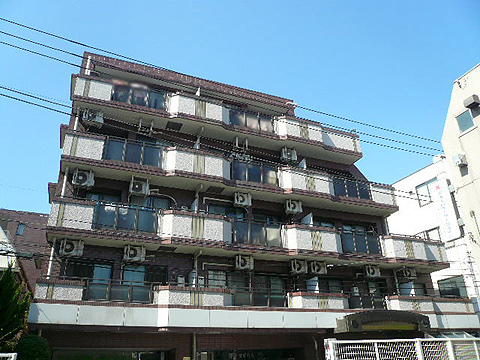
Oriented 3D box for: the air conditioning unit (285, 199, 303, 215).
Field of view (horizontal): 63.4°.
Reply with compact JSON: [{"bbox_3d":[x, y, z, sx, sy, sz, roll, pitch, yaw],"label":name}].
[{"bbox_3d":[2.518,1.257,18.210,0.790,0.570,0.300,9,-27,-20],"label":"air conditioning unit"}]

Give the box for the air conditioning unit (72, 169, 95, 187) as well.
[{"bbox_3d":[-6.044,-0.058,14.997,0.790,0.570,0.300,9,-27,-20],"label":"air conditioning unit"}]

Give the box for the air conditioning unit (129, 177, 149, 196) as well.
[{"bbox_3d":[-4.069,0.283,15.720,0.790,0.570,0.300,9,-27,-20],"label":"air conditioning unit"}]

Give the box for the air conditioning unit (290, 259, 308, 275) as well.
[{"bbox_3d":[2.666,3.882,17.418,0.800,0.560,0.300,9,-27,-20],"label":"air conditioning unit"}]

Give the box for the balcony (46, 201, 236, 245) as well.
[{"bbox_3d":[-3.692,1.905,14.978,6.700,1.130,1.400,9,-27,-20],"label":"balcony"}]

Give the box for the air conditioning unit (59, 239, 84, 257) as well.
[{"bbox_3d":[-6.096,2.449,14.067,0.800,0.560,0.300,9,-27,-20],"label":"air conditioning unit"}]

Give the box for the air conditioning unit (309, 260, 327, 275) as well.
[{"bbox_3d":[3.541,4.002,17.751,0.800,0.560,0.300,9,-27,-20],"label":"air conditioning unit"}]

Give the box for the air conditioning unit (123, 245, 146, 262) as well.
[{"bbox_3d":[-3.958,2.758,14.568,0.790,0.570,0.300,9,-27,-20],"label":"air conditioning unit"}]

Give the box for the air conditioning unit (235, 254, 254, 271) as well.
[{"bbox_3d":[0.188,3.506,16.490,0.800,0.560,0.300,9,-27,-20],"label":"air conditioning unit"}]

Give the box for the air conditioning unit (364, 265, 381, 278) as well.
[{"bbox_3d":[6.281,4.338,18.408,0.790,0.570,0.300,9,-27,-20],"label":"air conditioning unit"}]

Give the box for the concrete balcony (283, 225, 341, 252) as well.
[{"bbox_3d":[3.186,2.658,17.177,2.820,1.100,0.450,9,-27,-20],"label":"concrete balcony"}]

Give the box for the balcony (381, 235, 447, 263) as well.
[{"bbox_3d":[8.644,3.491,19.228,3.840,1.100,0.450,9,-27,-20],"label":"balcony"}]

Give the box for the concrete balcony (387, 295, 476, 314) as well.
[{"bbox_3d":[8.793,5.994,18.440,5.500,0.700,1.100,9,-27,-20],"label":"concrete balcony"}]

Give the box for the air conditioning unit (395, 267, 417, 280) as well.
[{"bbox_3d":[8.279,4.572,19.193,0.790,0.570,0.300,9,-27,-20],"label":"air conditioning unit"}]

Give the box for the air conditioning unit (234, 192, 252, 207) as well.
[{"bbox_3d":[0.157,0.886,17.591,0.800,0.560,0.300,9,-27,-20],"label":"air conditioning unit"}]

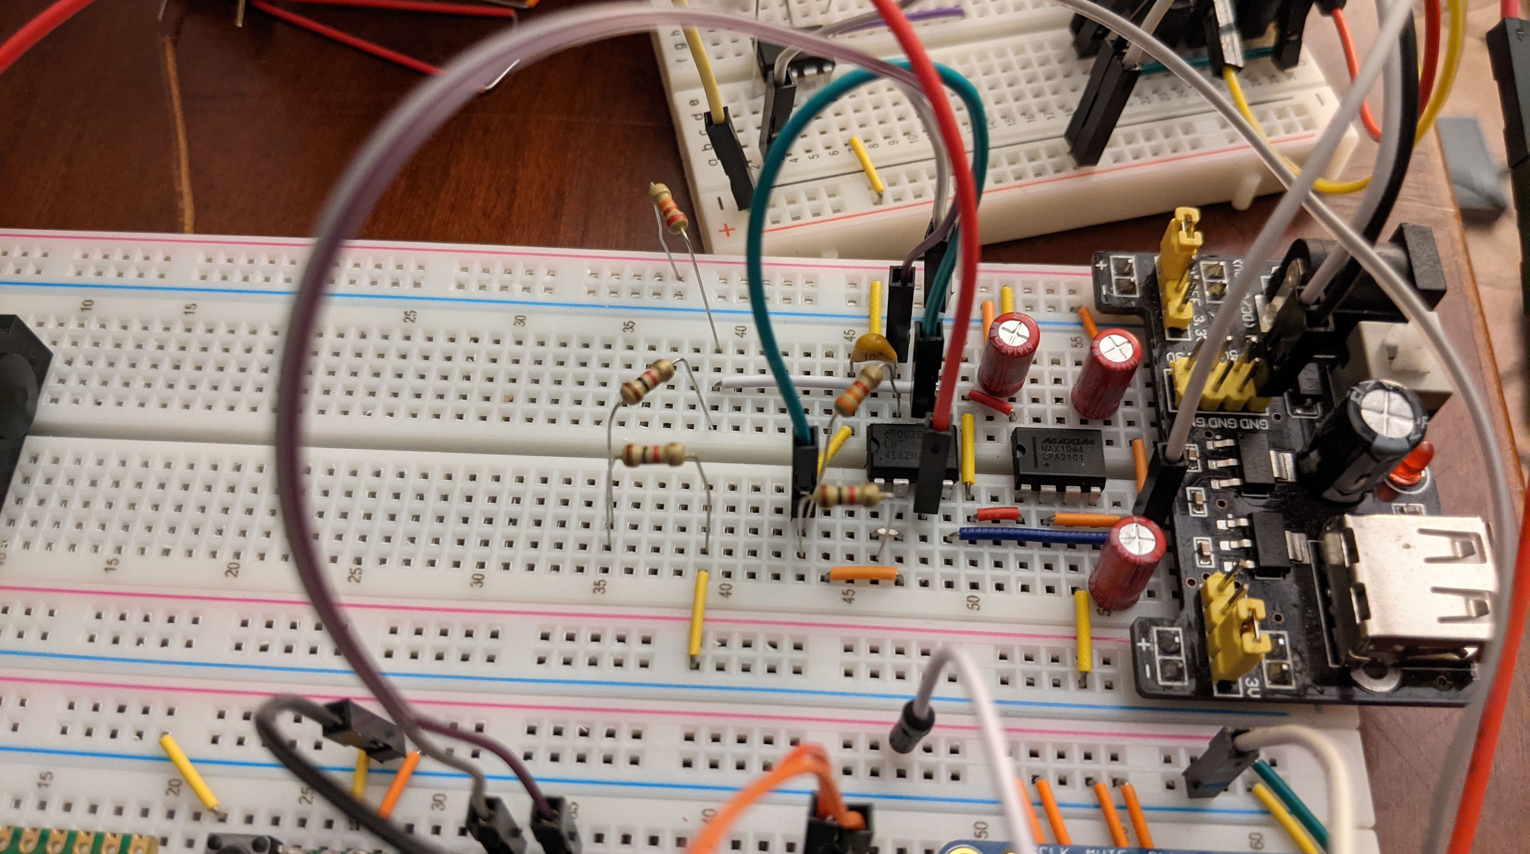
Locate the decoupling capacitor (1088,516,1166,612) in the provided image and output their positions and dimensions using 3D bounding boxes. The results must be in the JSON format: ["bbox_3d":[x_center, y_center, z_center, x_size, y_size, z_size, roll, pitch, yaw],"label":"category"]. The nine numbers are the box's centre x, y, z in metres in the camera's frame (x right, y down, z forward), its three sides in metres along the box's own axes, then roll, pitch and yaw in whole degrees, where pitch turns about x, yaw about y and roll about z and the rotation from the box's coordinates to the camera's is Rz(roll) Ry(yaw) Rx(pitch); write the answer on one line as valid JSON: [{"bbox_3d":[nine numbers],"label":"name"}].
[{"bbox_3d":[0.035,0.013,0.117,0.005,0.011,0.005,2,59,0],"label":"decoupling capacitor"}]

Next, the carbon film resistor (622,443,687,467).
[{"bbox_3d":[-0.010,0.003,0.113,0.006,0.002,0.002,-1,59,-1],"label":"carbon film resistor"}]

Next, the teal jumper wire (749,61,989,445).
[{"bbox_3d":[0.008,-0.015,0.108,0.021,0.032,0.013,-40,67,-21],"label":"teal jumper wire"}]

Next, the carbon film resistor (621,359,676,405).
[{"bbox_3d":[-0.011,-0.004,0.111,0.002,0.002,0.006,39,58,20],"label":"carbon film resistor"}]

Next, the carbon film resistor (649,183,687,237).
[{"bbox_3d":[-0.010,-0.023,0.128,0.002,0.002,0.006,-28,77,-16],"label":"carbon film resistor"}]

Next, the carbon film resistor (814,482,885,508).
[{"bbox_3d":[0.008,0.007,0.116,0.006,0.002,0.002,-1,59,1],"label":"carbon film resistor"}]

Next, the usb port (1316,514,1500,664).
[{"bbox_3d":[0.061,0.016,0.113,0.014,0.007,0.013,2,59,1],"label":"usb port"}]

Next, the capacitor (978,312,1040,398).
[{"bbox_3d":[0.026,-0.008,0.130,0.005,0.010,0.005,2,59,0],"label":"capacitor"}]

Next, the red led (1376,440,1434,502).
[{"bbox_3d":[0.067,0.004,0.123,0.004,0.005,0.004,2,59,0],"label":"red led"}]

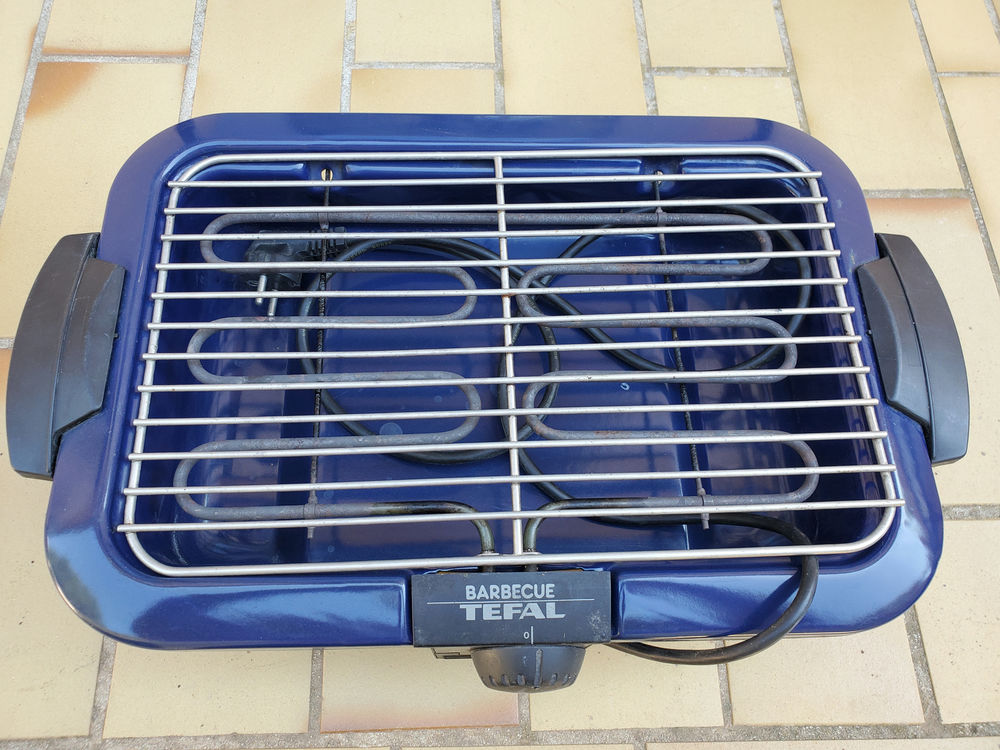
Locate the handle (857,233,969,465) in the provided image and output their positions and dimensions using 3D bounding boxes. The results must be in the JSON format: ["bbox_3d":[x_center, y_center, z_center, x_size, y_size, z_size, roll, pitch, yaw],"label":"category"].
[{"bbox_3d":[0.252,-0.021,0.461,0.050,0.031,0.151,0,69,-3],"label":"handle"}]

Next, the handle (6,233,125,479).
[{"bbox_3d":[-0.251,-0.017,0.434,0.050,0.031,0.151,0,69,-3],"label":"handle"}]

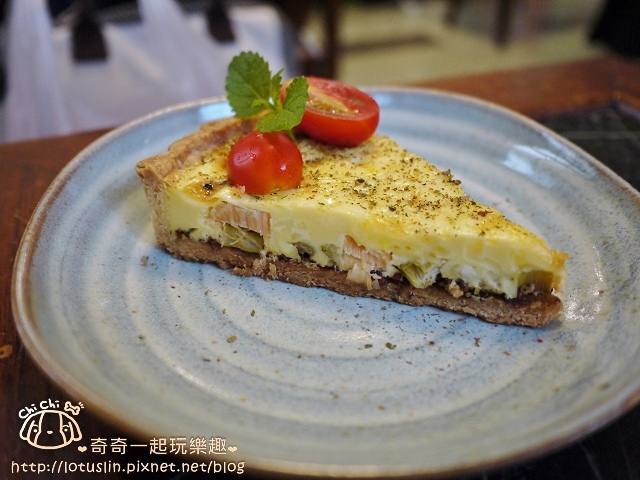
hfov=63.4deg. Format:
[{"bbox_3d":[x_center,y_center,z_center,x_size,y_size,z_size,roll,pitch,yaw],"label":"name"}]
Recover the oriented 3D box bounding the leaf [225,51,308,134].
[{"bbox_3d":[-0.018,-0.049,0.173,0.027,0.025,0.018,0,35,0],"label":"leaf"}]

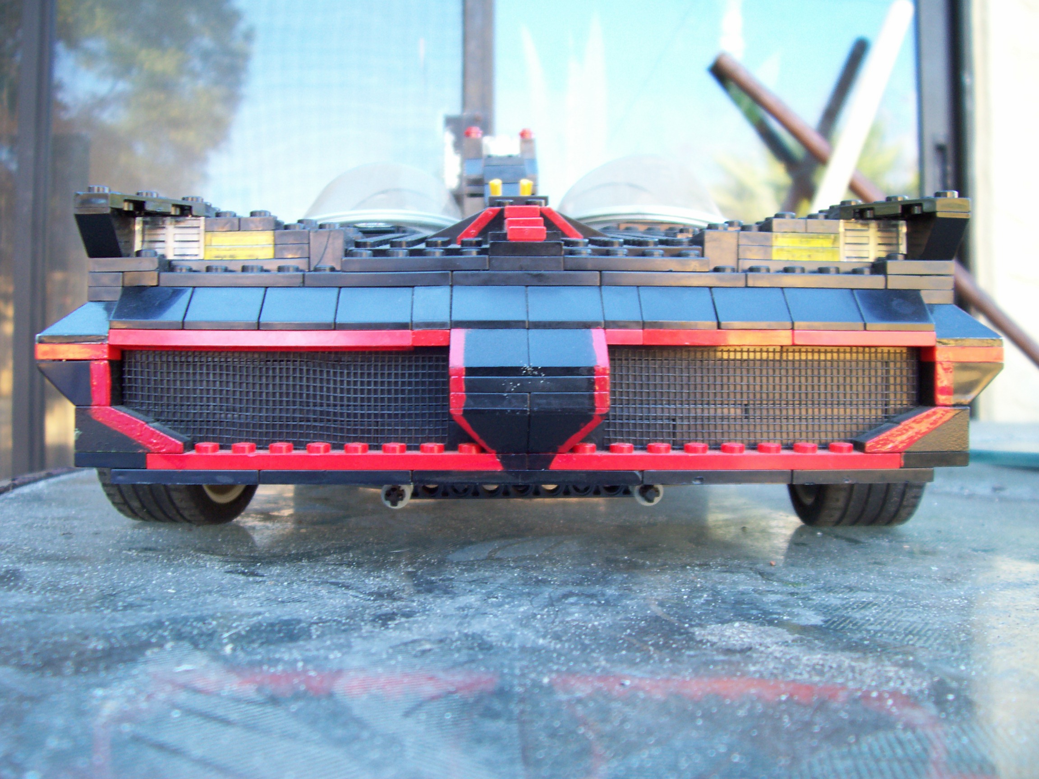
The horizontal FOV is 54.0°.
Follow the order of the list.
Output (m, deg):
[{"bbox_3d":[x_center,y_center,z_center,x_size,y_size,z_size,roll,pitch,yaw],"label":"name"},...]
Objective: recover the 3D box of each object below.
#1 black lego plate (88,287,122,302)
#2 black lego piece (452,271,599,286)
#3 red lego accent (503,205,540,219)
[{"bbox_3d":[-0.089,-0.021,0.223,0.008,0.003,0.009,0,2,-2],"label":"black lego plate"},{"bbox_3d":[0.001,-0.024,0.228,0.032,0.003,0.011,0,1,-1],"label":"black lego piece"},{"bbox_3d":[0.001,-0.042,0.243,0.008,0.003,0.008,0,1,-2],"label":"red lego accent"}]

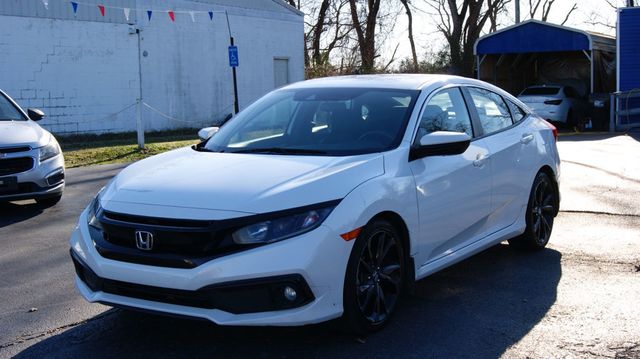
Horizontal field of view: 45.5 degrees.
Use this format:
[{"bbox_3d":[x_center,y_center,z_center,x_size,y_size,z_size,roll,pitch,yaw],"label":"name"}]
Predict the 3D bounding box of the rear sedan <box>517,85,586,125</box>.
[{"bbox_3d":[8.162,-2.575,26.837,1.840,1.450,4.700,2,7,29],"label":"rear sedan"}]

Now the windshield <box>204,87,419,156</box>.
[{"bbox_3d":[-0.057,-0.398,4.930,1.470,0.410,0.990,3,7,33],"label":"windshield"}]

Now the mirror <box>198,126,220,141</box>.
[{"bbox_3d":[-0.797,-0.307,5.474,0.245,0.160,0.180,3,7,33],"label":"mirror"}]

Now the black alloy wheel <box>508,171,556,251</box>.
[{"bbox_3d":[1.721,0.259,6.273,0.235,0.645,0.644,3,7,33],"label":"black alloy wheel"}]

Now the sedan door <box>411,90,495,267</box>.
[{"bbox_3d":[0.763,-0.072,4.817,0.320,1.060,1.210,3,7,33],"label":"sedan door"}]

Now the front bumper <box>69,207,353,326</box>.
[{"bbox_3d":[-0.741,0.423,3.958,1.790,0.530,0.565,3,7,33],"label":"front bumper"}]

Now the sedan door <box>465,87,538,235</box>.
[{"bbox_3d":[1.370,-0.183,5.746,0.300,1.040,1.180,3,7,33],"label":"sedan door"}]

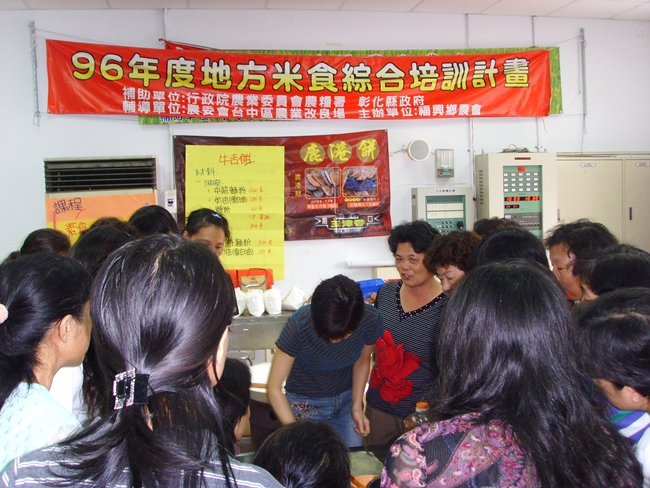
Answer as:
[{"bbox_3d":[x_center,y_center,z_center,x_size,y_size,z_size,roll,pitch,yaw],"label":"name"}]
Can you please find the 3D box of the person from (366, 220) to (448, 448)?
[{"bbox_3d":[0.352,0.682,2.950,0.440,1.550,0.300,-1,3,27],"label":"person"}]

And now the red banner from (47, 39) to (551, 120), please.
[{"bbox_3d":[-0.095,-1.305,5.822,4.030,0.620,0.030,-2,2,-9],"label":"red banner"}]

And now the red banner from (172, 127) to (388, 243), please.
[{"bbox_3d":[-0.318,-0.459,5.849,1.750,0.860,0.020,-2,2,-9],"label":"red banner"}]

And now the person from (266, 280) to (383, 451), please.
[{"bbox_3d":[-0.011,0.789,2.727,0.440,1.370,0.500,-2,2,-9],"label":"person"}]

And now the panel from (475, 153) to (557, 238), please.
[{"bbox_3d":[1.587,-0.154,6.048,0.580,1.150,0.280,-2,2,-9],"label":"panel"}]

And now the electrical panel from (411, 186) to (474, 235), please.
[{"bbox_3d":[0.975,-0.147,6.018,0.470,0.620,0.140,-2,2,-9],"label":"electrical panel"}]

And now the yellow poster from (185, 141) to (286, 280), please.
[{"bbox_3d":[-0.707,-0.243,5.787,0.780,1.080,0.020,-2,2,-9],"label":"yellow poster"}]

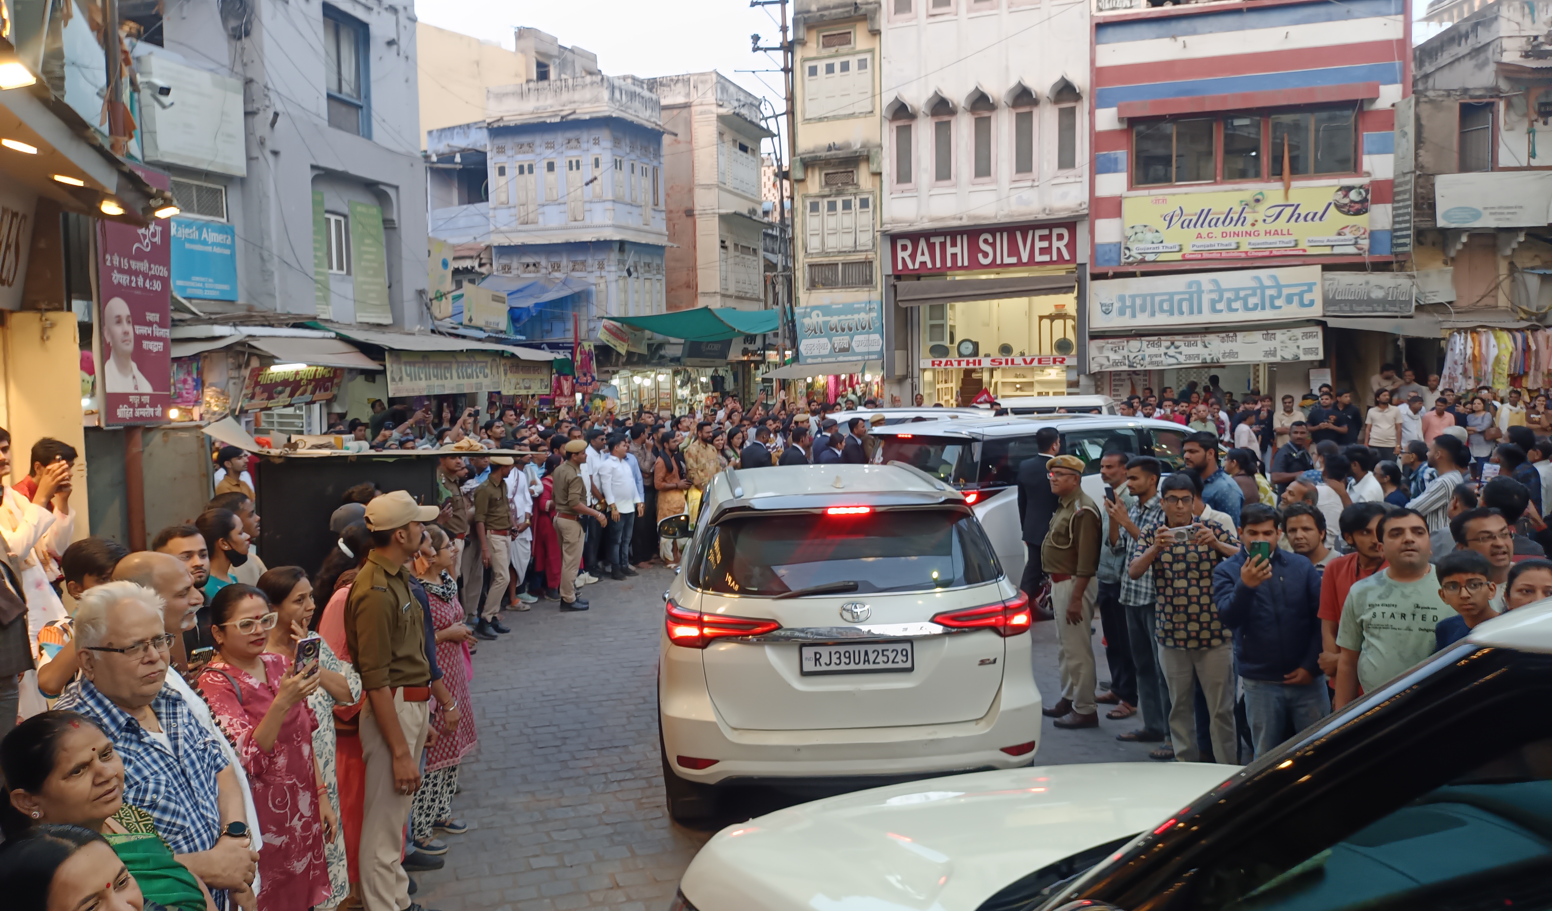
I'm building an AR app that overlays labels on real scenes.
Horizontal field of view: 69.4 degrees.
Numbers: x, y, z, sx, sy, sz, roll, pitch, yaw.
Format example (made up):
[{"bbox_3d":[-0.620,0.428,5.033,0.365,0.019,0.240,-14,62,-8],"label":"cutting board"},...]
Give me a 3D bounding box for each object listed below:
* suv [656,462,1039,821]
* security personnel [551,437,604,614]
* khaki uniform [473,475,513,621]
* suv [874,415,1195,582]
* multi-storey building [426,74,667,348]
[{"bbox_3d":[0.280,0.886,7.413,1.860,1.835,4.790,-1,4,-2],"label":"suv"},{"bbox_3d":[-2.097,0.692,11.542,0.480,1.770,0.500,-1,4,0],"label":"security personnel"},{"bbox_3d":[-2.665,0.873,10.550,0.340,1.360,0.480,2,5,41],"label":"khaki uniform"},{"bbox_3d":[3.187,0.528,11.806,4.750,1.790,1.850,-4,4,-33],"label":"suv"},{"bbox_3d":[-6.390,-4.800,31.541,5.800,10.300,3.300,0,4,22],"label":"multi-storey building"}]

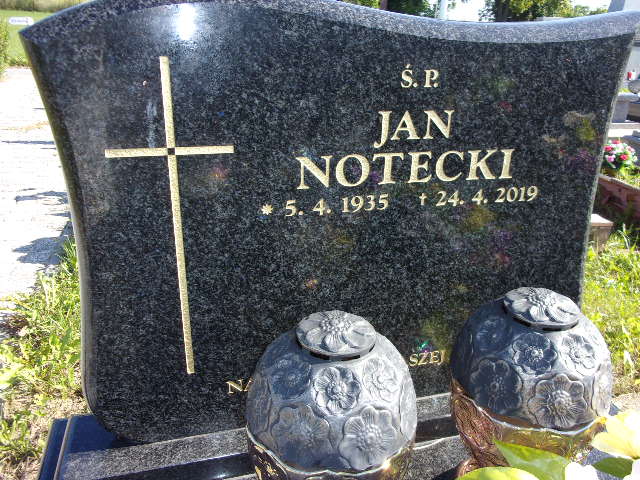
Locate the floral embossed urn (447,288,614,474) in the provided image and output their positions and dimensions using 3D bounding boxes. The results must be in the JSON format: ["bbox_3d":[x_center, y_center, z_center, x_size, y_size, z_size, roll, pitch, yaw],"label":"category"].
[{"bbox_3d":[0.281,0.240,0.740,0.207,0.357,0.207,-4,25,-15],"label":"floral embossed urn"}]

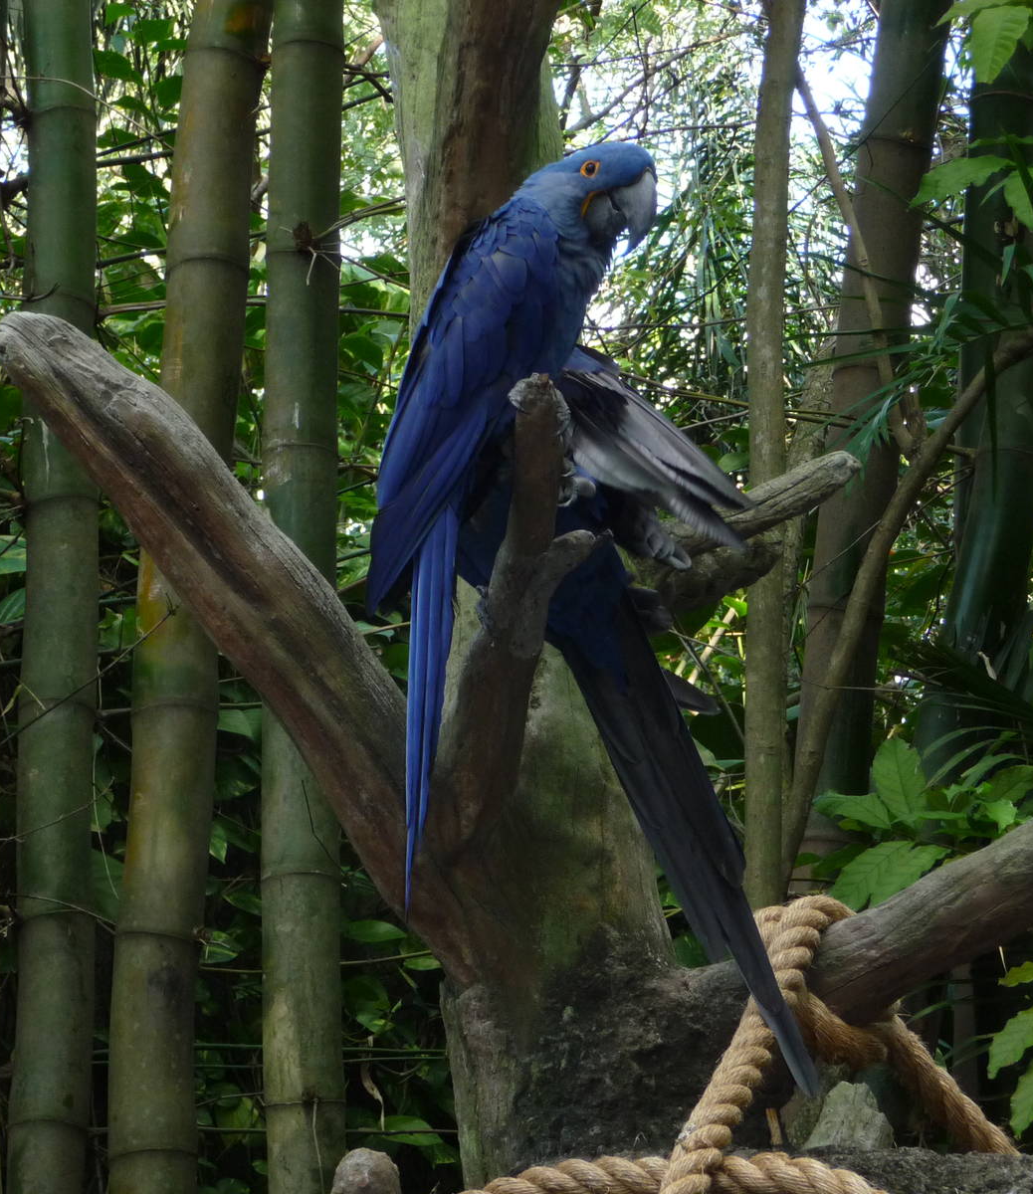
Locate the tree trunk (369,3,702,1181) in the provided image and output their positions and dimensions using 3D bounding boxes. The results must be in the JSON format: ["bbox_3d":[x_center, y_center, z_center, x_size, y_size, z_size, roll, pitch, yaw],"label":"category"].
[{"bbox_3d":[0.017,-0.006,6.600,0.290,1.340,0.300,-5,-12,-1],"label":"tree trunk"}]

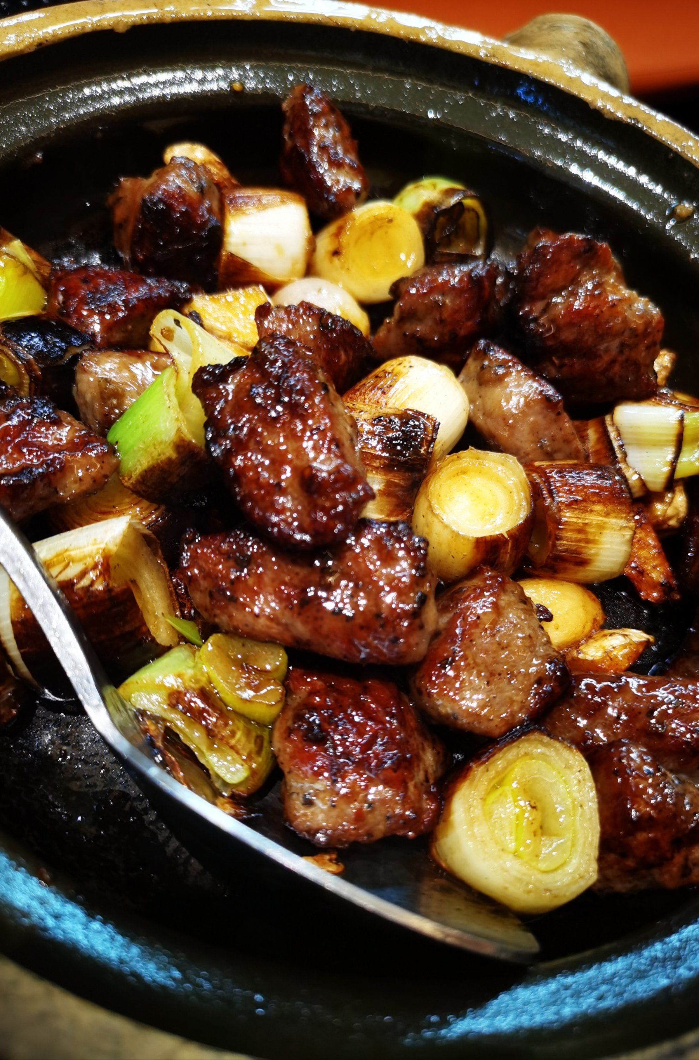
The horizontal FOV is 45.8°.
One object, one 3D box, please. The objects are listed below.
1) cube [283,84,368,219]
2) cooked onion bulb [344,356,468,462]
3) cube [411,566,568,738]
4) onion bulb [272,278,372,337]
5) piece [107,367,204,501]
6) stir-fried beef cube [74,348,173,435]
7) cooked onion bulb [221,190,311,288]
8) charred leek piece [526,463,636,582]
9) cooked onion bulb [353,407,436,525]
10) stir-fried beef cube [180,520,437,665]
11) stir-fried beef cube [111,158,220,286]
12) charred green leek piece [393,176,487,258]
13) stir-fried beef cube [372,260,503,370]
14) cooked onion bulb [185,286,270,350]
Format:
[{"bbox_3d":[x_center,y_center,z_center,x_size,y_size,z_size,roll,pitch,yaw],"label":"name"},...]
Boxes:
[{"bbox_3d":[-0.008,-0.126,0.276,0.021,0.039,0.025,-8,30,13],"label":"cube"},{"bbox_3d":[0.014,-0.029,0.203,0.024,0.024,0.025,-28,70,-26],"label":"cooked onion bulb"},{"bbox_3d":[0.029,0.025,0.172,0.028,0.024,0.027,20,57,-1],"label":"cube"},{"bbox_3d":[-0.008,-0.060,0.236,0.026,0.025,0.027,6,58,-10],"label":"onion bulb"},{"bbox_3d":[-0.046,-0.024,0.202,0.022,0.025,0.022,41,18,0],"label":"piece"},{"bbox_3d":[-0.050,-0.031,0.191,0.026,0.020,0.021,3,59,-12],"label":"stir-fried beef cube"},{"bbox_3d":[-0.025,-0.087,0.246,0.026,0.026,0.026,7,58,-9],"label":"cooked onion bulb"},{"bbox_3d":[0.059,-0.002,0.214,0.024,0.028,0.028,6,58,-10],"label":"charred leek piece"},{"bbox_3d":[0.010,-0.015,0.194,0.023,0.025,0.025,7,59,-9],"label":"cooked onion bulb"},{"bbox_3d":[-0.009,0.013,0.168,0.053,0.020,0.020,13,58,-6],"label":"stir-fried beef cube"},{"bbox_3d":[-0.049,-0.082,0.220,0.026,0.026,0.024,-13,64,-20],"label":"stir-fried beef cube"},{"bbox_3d":[0.029,-0.099,0.263,0.025,0.023,0.023,27,57,4],"label":"charred green leek piece"},{"bbox_3d":[0.024,-0.058,0.223,0.028,0.021,0.021,-17,65,-22],"label":"stir-fried beef cube"},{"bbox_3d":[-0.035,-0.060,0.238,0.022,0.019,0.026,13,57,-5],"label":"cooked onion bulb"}]

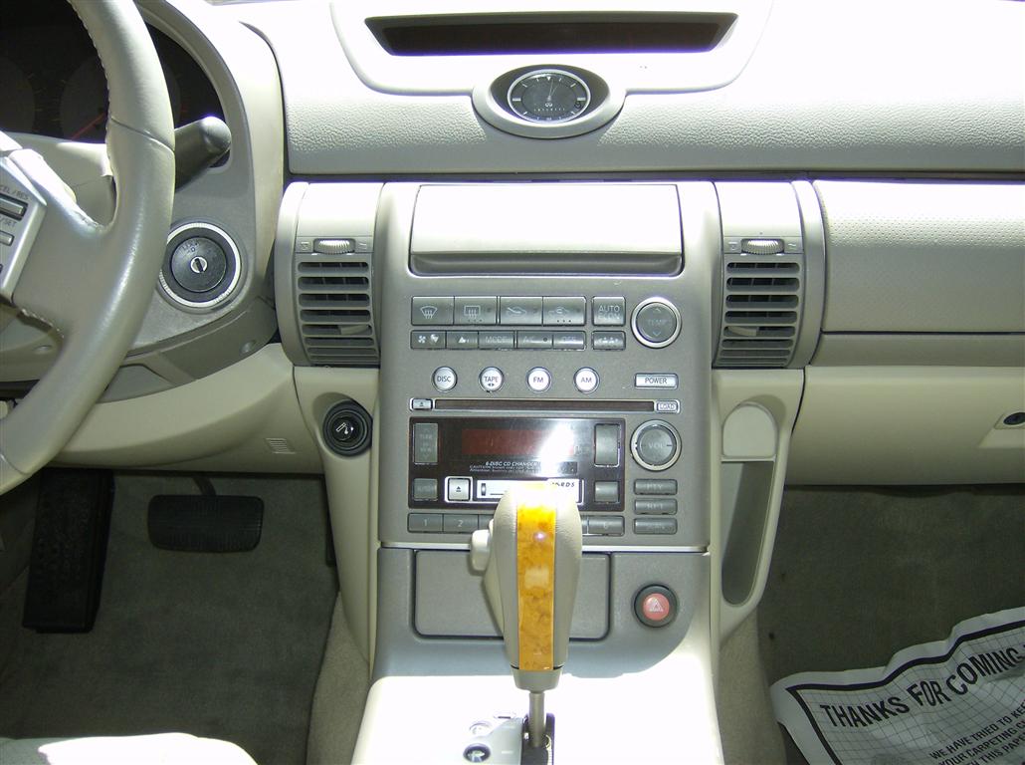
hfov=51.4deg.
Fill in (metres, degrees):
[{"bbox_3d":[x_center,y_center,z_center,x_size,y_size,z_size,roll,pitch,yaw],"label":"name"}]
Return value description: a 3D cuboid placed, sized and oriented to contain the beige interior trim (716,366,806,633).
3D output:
[{"bbox_3d":[0.157,0.075,0.682,0.060,0.167,0.062,0,3,0],"label":"beige interior trim"}]

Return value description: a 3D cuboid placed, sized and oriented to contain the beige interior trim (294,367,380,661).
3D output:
[{"bbox_3d":[-0.112,0.081,0.682,0.057,0.179,0.062,0,3,0],"label":"beige interior trim"}]

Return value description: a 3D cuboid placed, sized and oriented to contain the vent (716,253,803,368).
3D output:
[{"bbox_3d":[0.158,-0.046,0.683,0.052,0.077,0.027,0,24,0],"label":"vent"}]

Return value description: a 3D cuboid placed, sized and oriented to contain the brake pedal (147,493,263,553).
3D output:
[{"bbox_3d":[-0.315,0.143,1.090,0.118,0.061,0.030,0,-10,0],"label":"brake pedal"}]

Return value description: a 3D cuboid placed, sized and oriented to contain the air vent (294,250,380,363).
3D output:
[{"bbox_3d":[-0.113,-0.048,0.683,0.051,0.077,0.027,0,24,0],"label":"air vent"}]

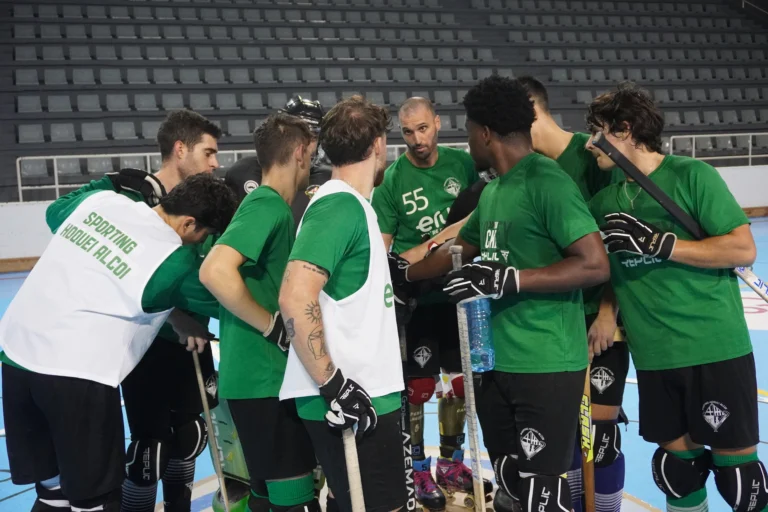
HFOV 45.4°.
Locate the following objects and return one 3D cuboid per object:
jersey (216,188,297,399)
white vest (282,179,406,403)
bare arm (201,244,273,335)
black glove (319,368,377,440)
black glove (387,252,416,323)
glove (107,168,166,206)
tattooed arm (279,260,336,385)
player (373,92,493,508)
[{"bbox_3d":[-0.371,0.096,2.800,0.330,0.650,0.460,-5,8,-22],"label":"jersey"},{"bbox_3d":[-0.116,0.080,2.570,0.340,0.600,0.420,-3,8,-13],"label":"white vest"},{"bbox_3d":[-0.418,0.093,2.620,0.210,0.260,0.120,-5,8,-22],"label":"bare arm"},{"bbox_3d":[-0.097,0.395,2.440,0.155,0.190,0.120,-3,8,-12],"label":"black glove"},{"bbox_3d":[0.042,0.101,3.050,0.140,0.200,0.130,2,8,24],"label":"black glove"},{"bbox_3d":[-0.812,-0.226,3.020,0.200,0.130,0.130,-4,8,-17],"label":"glove"},{"bbox_3d":[-0.202,0.175,2.420,0.140,0.340,0.110,-13,7,-13],"label":"tattooed arm"},{"bbox_3d":[0.215,0.198,4.120,0.580,1.800,0.480,-1,8,5],"label":"player"}]

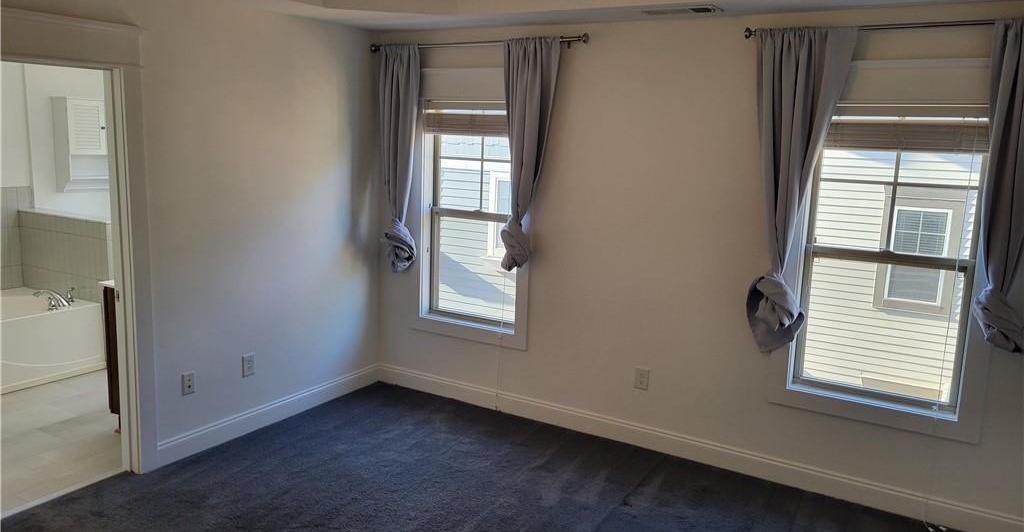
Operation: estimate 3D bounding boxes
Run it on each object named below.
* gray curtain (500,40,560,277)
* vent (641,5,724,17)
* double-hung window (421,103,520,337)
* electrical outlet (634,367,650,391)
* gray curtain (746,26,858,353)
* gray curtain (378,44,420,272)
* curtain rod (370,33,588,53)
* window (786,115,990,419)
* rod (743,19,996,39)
[{"bbox_3d":[0.098,-0.631,4.500,0.380,1.360,0.150,8,12,31],"label":"gray curtain"},{"bbox_3d":[0.836,-1.275,3.845,0.380,0.020,0.170,8,12,31],"label":"vent"},{"bbox_3d":[-0.247,-0.326,4.966,0.765,1.445,0.140,8,12,31],"label":"double-hung window"},{"bbox_3d":[0.742,0.649,4.407,0.080,0.120,0.012,8,12,31],"label":"electrical outlet"},{"bbox_3d":[1.358,-0.348,3.749,0.460,1.570,0.170,8,12,31],"label":"gray curtain"},{"bbox_3d":[-0.741,-0.693,5.021,0.345,1.470,0.150,8,12,31],"label":"gray curtain"},{"bbox_3d":[-0.252,-1.332,4.620,1.570,0.050,0.070,8,12,31],"label":"curtain rod"},{"bbox_3d":[1.806,-0.028,3.720,0.775,1.405,0.130,8,12,31],"label":"window"},{"bbox_3d":[1.744,-1.055,3.401,1.430,0.050,0.070,8,12,31],"label":"rod"}]

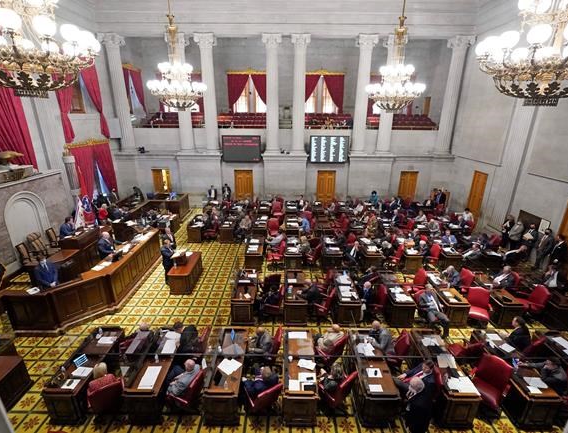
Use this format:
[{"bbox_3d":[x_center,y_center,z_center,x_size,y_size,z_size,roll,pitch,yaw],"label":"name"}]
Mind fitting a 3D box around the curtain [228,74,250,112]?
[{"bbox_3d":[-3.140,-8.516,20.501,1.580,2.750,0.250,0,19,-1],"label":"curtain"}]

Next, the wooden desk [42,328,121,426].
[{"bbox_3d":[-4.443,3.511,6.638,0.690,0.750,1.900,0,18,1],"label":"wooden desk"}]

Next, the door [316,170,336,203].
[{"bbox_3d":[2.884,-1.887,19.801,1.231,2.498,0.120,1,19,0],"label":"door"}]

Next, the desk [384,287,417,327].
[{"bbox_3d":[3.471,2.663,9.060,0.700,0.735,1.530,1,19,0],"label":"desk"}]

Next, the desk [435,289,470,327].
[{"bbox_3d":[5.001,2.729,8.719,0.660,0.800,0.930,1,19,1],"label":"desk"}]

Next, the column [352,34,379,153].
[{"bbox_3d":[5.052,-7.542,18.383,1.250,6.827,1.200,0,18,0],"label":"column"}]

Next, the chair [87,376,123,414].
[{"bbox_3d":[-3.554,3.541,6.025,0.670,1.080,0.690,-9,20,-26],"label":"chair"}]

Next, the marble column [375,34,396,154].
[{"bbox_3d":[6.460,-7.258,17.606,1.200,6.680,1.200,1,19,1],"label":"marble column"}]

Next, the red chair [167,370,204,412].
[{"bbox_3d":[-1.945,3.522,5.837,0.670,1.060,0.630,7,20,18],"label":"red chair"}]

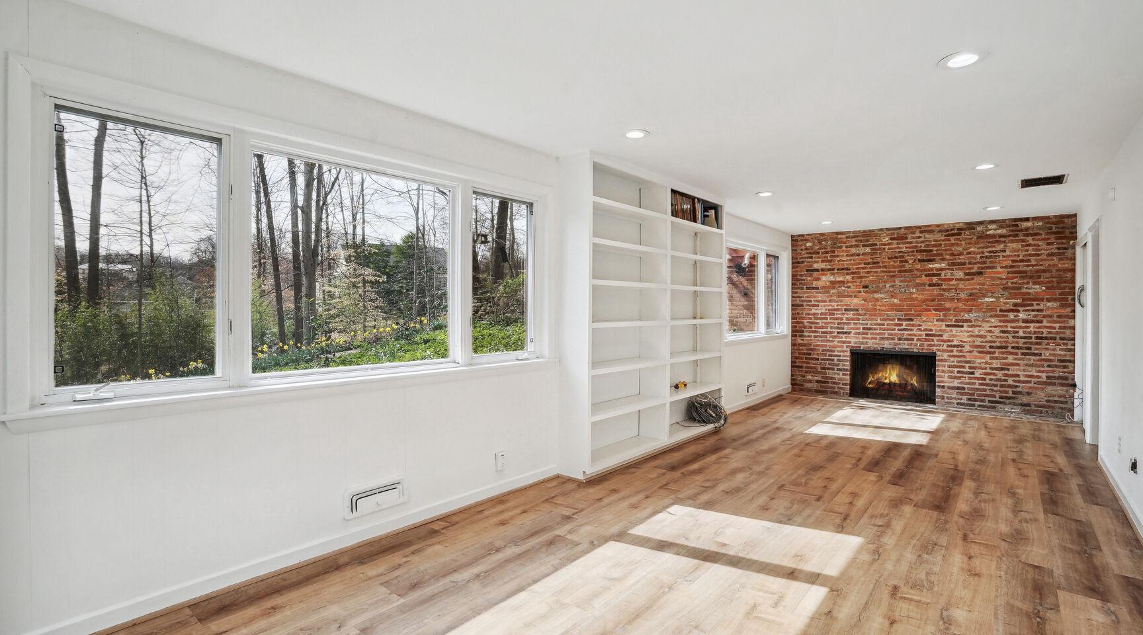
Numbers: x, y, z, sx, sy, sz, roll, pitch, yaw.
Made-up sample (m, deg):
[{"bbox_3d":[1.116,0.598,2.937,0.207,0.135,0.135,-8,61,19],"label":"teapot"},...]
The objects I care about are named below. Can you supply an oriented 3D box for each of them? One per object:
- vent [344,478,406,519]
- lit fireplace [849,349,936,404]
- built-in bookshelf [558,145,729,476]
[{"bbox_3d":[-1.078,0.998,2.831,0.030,0.152,0.360,1,1,41],"label":"vent"},{"bbox_3d":[4.581,0.821,7.260,1.020,0.700,0.350,1,1,34],"label":"lit fireplace"},{"bbox_3d":[0.780,-0.013,4.762,0.310,2.430,2.360,1,1,41],"label":"built-in bookshelf"}]

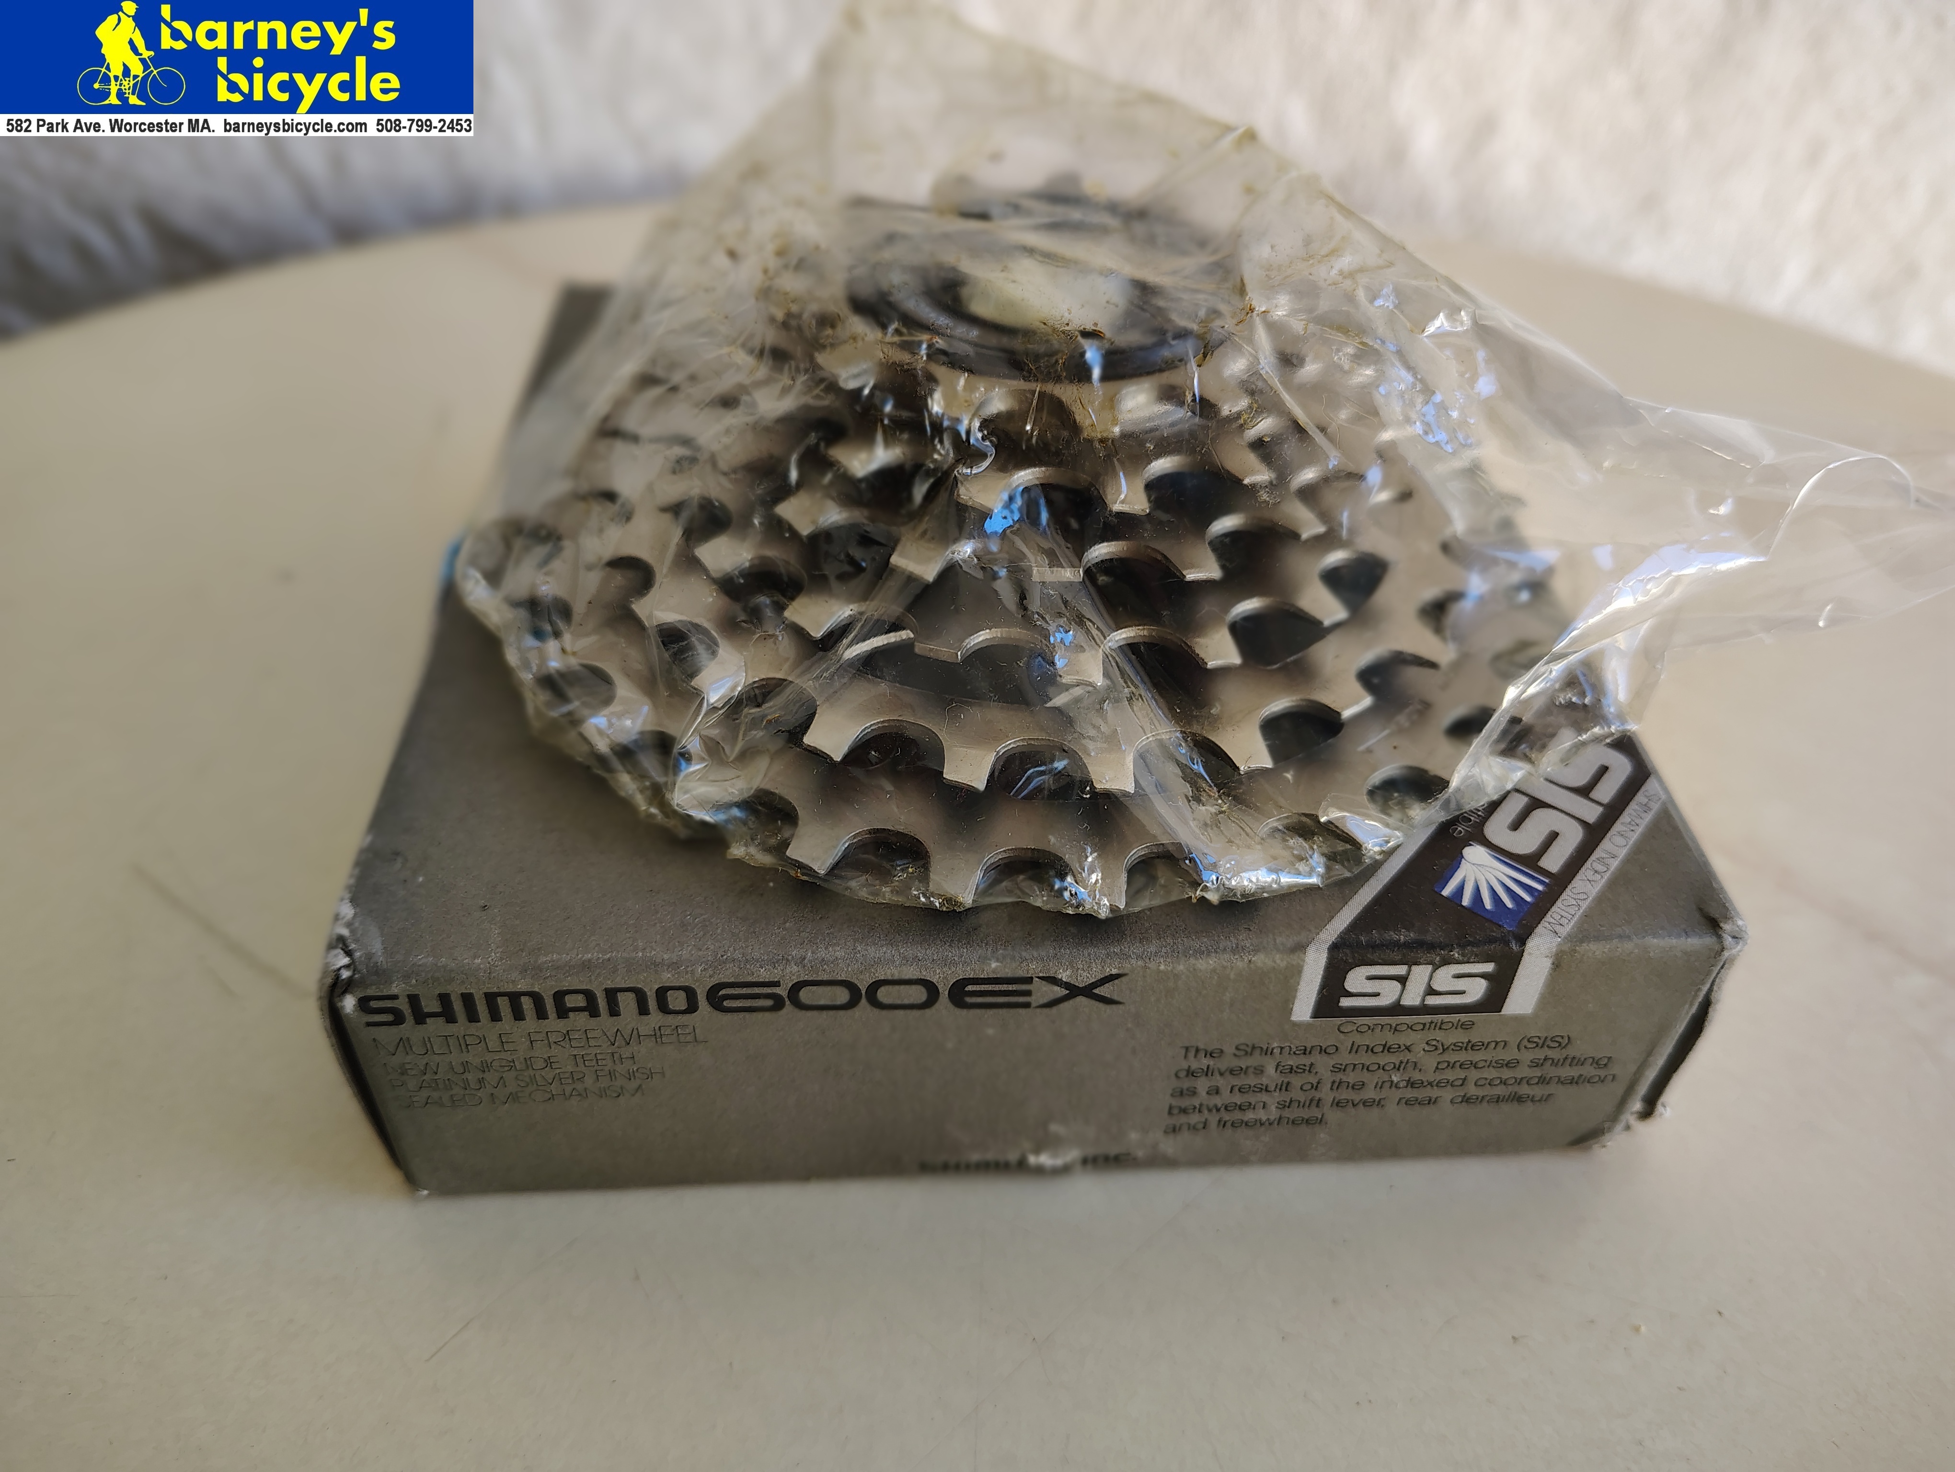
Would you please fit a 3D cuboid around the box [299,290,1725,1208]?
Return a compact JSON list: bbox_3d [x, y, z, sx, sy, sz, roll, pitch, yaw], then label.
[{"bbox_3d":[0.002,-0.012,0.174,0.122,0.036,0.127,-1,43,-5],"label":"box"}]

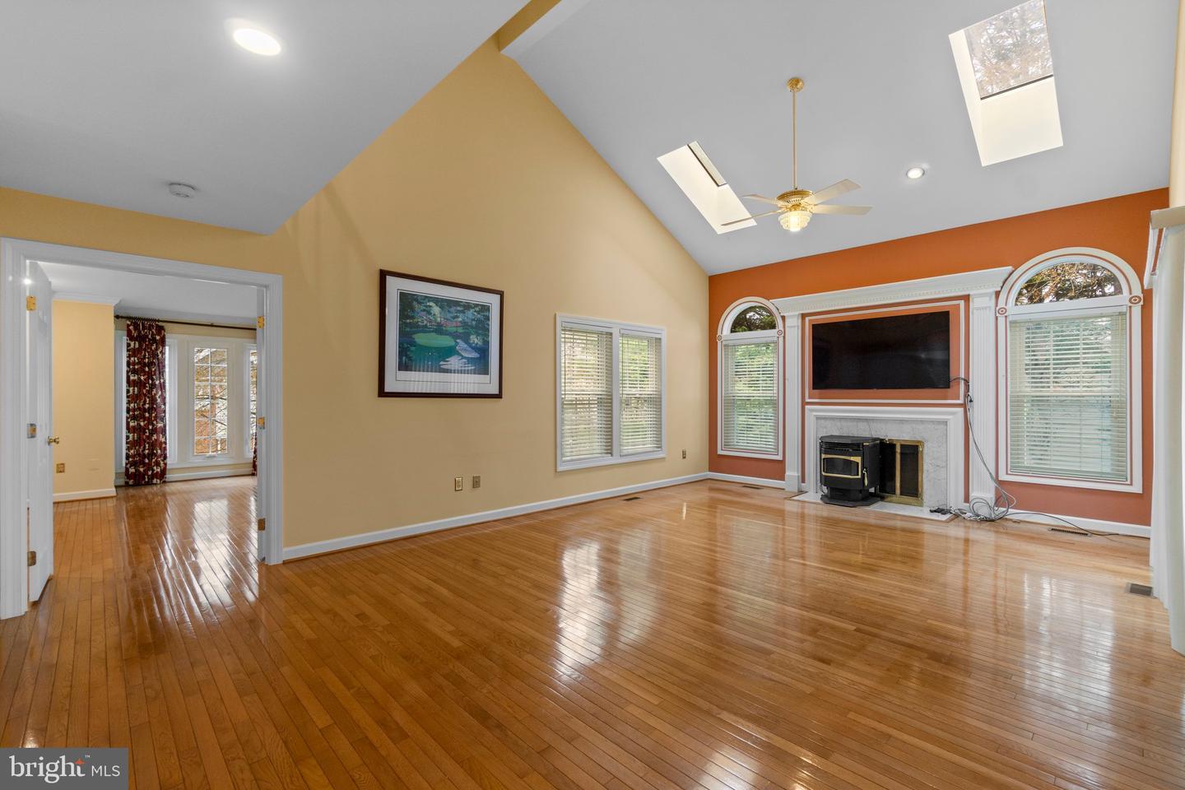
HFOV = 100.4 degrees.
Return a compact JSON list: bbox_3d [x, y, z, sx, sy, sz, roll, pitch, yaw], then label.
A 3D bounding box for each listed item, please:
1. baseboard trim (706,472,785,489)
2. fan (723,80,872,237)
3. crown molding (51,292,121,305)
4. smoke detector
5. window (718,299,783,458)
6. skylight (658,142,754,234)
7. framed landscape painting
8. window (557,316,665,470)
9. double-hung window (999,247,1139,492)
[{"bbox_3d":[2.161,1.214,6.987,1.150,0.105,0.020,0,0,44],"label":"baseboard trim"},{"bbox_3d":[1.816,-2.157,4.430,1.270,1.390,1.270,0,0,44],"label":"fan"},{"bbox_3d":[-6.050,-1.138,5.898,0.595,0.090,0.080,0,0,-42],"label":"crown molding"},{"bbox_3d":[-2.320,-1.155,2.793,0.140,0.050,0.140,0,0,-42],"label":"smoke detector"},{"bbox_3d":[2.228,-0.249,6.965,0.963,2.235,0.100,0,0,44],"label":"window"},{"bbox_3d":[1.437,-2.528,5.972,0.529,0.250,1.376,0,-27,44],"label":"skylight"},{"bbox_3d":[-1.363,-0.512,4.602,1.215,1.084,0.040,0,0,-42],"label":"framed landscape painting"},{"bbox_3d":[0.270,-0.027,6.156,1.861,1.765,0.100,0,0,-42],"label":"window"},{"bbox_3d":[4.547,-0.263,4.750,0.981,2.259,0.100,0,0,44],"label":"double-hung window"}]

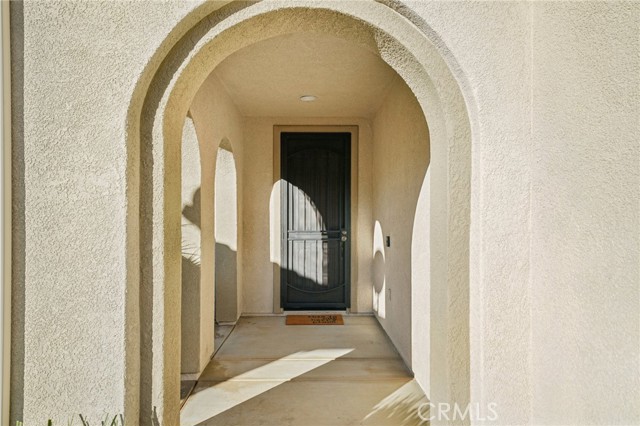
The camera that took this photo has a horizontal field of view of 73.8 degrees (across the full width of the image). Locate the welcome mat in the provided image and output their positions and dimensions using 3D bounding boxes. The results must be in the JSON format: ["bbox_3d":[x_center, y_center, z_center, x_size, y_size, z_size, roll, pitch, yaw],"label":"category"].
[{"bbox_3d":[-0.066,1.445,5.755,0.760,0.016,0.460,0,0,-2],"label":"welcome mat"}]

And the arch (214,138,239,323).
[{"bbox_3d":[-1.180,0.295,4.900,0.280,2.300,1.360,0,0,-2],"label":"arch"}]

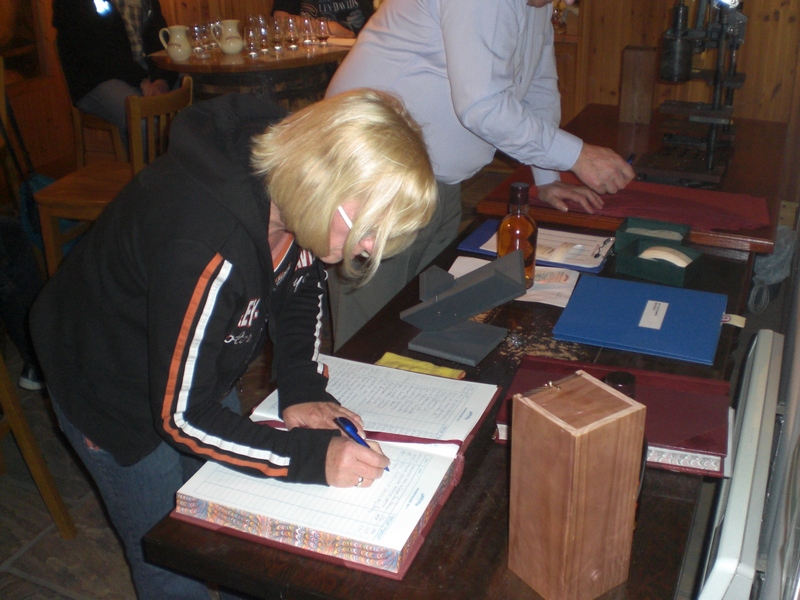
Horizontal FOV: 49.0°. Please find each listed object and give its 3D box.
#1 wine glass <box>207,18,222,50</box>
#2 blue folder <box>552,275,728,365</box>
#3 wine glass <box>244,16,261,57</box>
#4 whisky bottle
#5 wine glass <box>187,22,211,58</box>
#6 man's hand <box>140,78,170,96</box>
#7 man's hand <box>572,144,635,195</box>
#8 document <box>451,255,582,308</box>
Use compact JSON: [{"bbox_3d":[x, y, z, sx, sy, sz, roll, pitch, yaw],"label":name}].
[{"bbox_3d":[-0.748,-1.066,3.520,0.067,0.117,0.067,-6,25,-10],"label":"wine glass"},{"bbox_3d":[0.485,0.031,1.750,0.293,0.014,0.302,9,26,22],"label":"blue folder"},{"bbox_3d":[-0.561,-0.985,3.333,0.062,0.117,0.062,-1,26,0],"label":"wine glass"},{"bbox_3d":[0.251,-0.141,1.889,0.089,0.224,0.089,2,24,7],"label":"whisky bottle"},{"bbox_3d":[-0.778,-1.010,3.400,0.067,0.117,0.067,-7,25,-11],"label":"wine glass"},{"bbox_3d":[-0.961,-0.831,3.450,0.115,0.085,0.100,-20,30,-35],"label":"man's hand"},{"bbox_3d":[0.544,-0.353,2.360,0.155,0.115,0.105,7,27,16],"label":"man's hand"},{"bbox_3d":[0.257,-0.048,2.067,0.300,0.006,0.212,8,28,19],"label":"document"}]

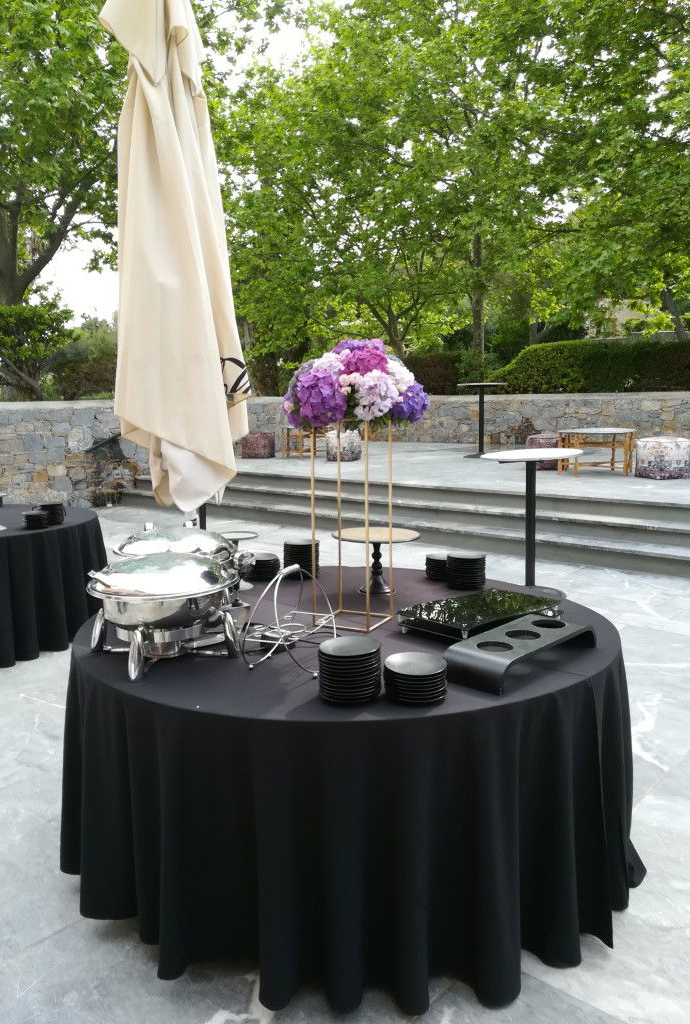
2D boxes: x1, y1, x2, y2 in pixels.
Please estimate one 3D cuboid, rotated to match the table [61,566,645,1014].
[{"bbox_3d":[0.007,0.753,2.767,1.920,0.750,1.900,-1,9,0],"label":"table"}]

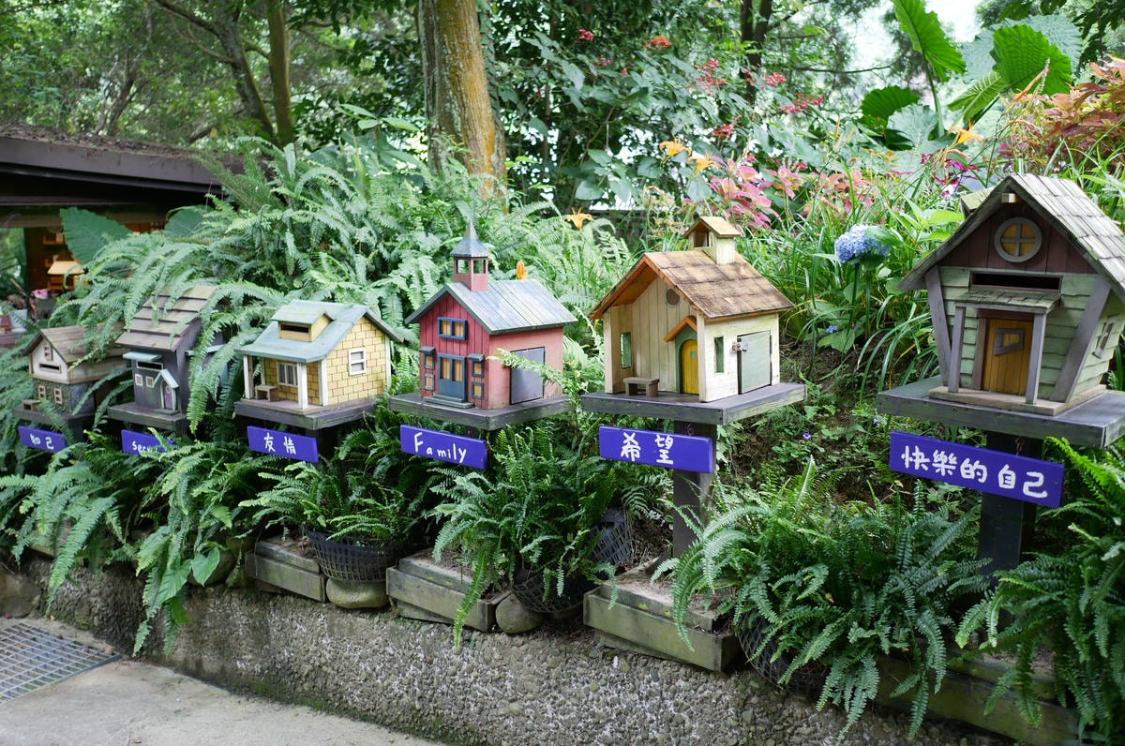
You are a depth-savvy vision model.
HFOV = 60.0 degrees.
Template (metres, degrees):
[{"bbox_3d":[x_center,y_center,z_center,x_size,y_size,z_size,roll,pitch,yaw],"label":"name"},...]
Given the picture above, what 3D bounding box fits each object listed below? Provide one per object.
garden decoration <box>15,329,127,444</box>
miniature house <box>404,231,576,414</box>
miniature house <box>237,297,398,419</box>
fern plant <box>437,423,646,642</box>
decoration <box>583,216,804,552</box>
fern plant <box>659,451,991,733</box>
[{"bbox_3d":[-2.367,0.049,4.895,0.510,0.580,0.500,6,11,34],"label":"garden decoration"},{"bbox_3d":[-0.247,-0.209,3.378,0.400,0.615,0.480,7,11,37],"label":"miniature house"},{"bbox_3d":[-0.949,-0.057,3.872,0.475,0.436,0.500,6,11,35],"label":"miniature house"},{"bbox_3d":[-0.070,0.461,2.950,0.600,0.560,0.520,6,11,35],"label":"fern plant"},{"bbox_3d":[0.392,0.050,2.932,0.475,1.025,0.500,7,11,36],"label":"decoration"},{"bbox_3d":[0.656,0.543,2.450,0.700,0.550,0.550,6,11,35],"label":"fern plant"}]

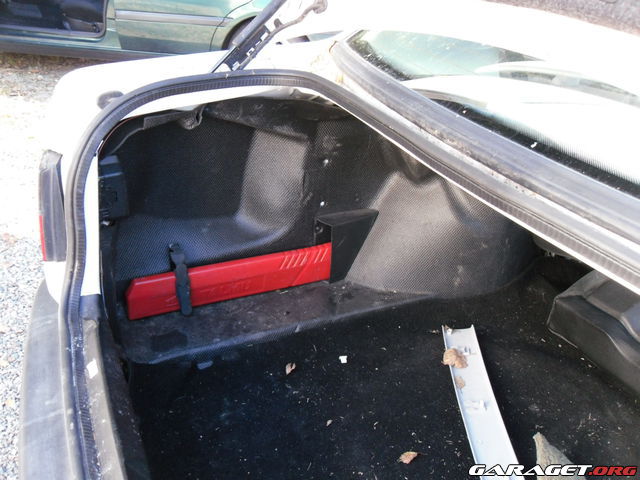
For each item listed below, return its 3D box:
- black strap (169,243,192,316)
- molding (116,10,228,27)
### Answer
[{"bbox_3d":[-0.272,0.077,1.260,0.030,0.130,0.050,-10,31,-17],"label":"black strap"},{"bbox_3d":[-0.912,-1.369,4.000,0.820,0.054,0.025,10,31,17],"label":"molding"}]

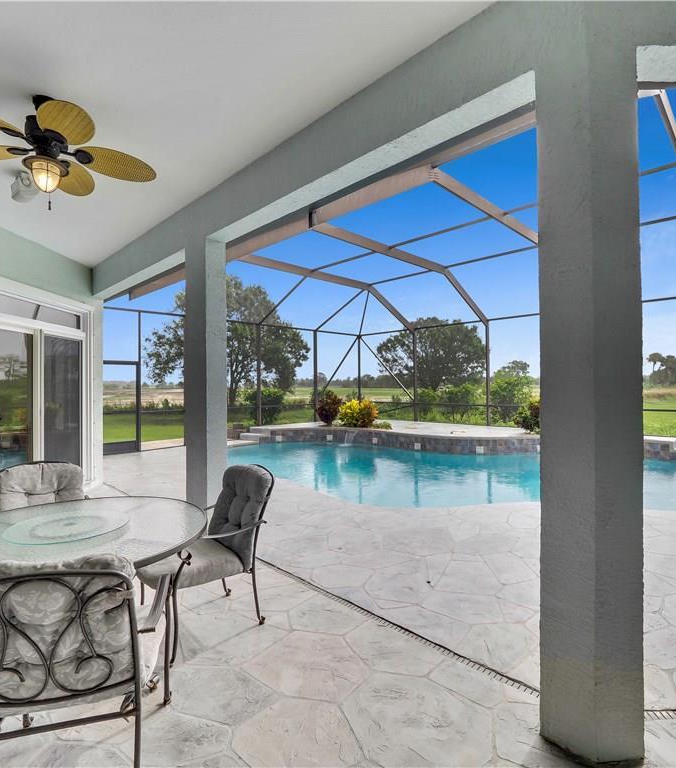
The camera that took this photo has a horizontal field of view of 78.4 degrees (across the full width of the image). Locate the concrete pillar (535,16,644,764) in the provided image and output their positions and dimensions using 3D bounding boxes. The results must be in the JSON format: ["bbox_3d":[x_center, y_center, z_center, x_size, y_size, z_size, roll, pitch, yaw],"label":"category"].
[{"bbox_3d":[1.071,0.064,1.809,0.340,2.930,0.280,-1,-1,19],"label":"concrete pillar"}]

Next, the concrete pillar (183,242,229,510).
[{"bbox_3d":[-1.267,0.126,3.993,0.430,2.890,0.210,-1,-1,44],"label":"concrete pillar"}]

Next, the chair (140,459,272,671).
[{"bbox_3d":[-0.856,1.065,2.690,0.670,0.980,0.600,0,-1,-41],"label":"chair"}]

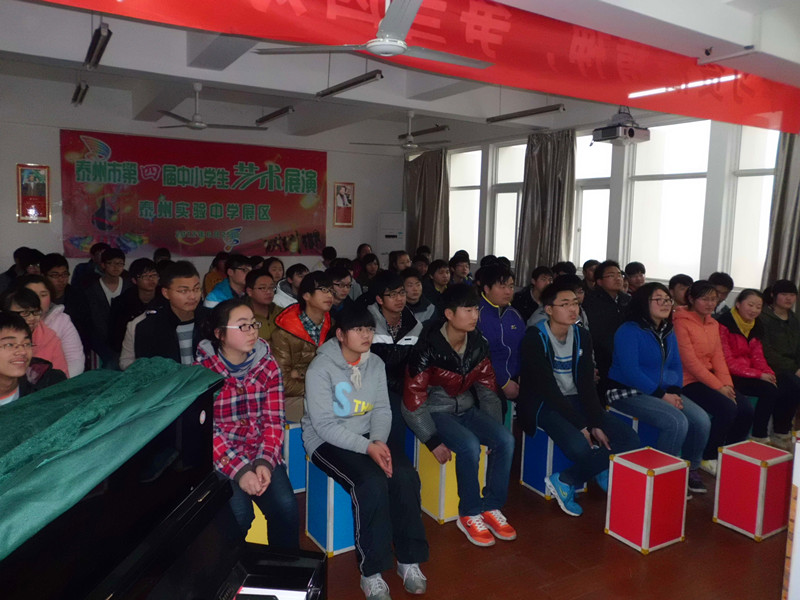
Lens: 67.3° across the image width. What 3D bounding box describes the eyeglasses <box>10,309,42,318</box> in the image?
[{"bbox_3d":[-2.058,0.070,3.287,0.140,0.045,0.140,5,7,32],"label":"eyeglasses"}]

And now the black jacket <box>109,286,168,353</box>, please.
[{"bbox_3d":[-1.751,0.225,4.150,0.470,0.610,0.340,-4,8,-42],"label":"black jacket"}]

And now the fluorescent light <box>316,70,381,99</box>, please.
[{"bbox_3d":[-0.499,-2.024,5.673,0.110,0.090,1.250,-3,8,-31],"label":"fluorescent light"}]

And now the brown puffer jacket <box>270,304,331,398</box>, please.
[{"bbox_3d":[-0.546,0.343,3.681,0.500,0.580,0.400,-3,8,-31],"label":"brown puffer jacket"}]

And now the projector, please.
[{"bbox_3d":[1.753,-1.274,4.741,0.330,0.097,0.272,-2,6,-27],"label":"projector"}]

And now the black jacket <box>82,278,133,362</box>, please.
[{"bbox_3d":[-2.468,0.136,5.061,0.460,0.660,0.320,-3,8,-31],"label":"black jacket"}]

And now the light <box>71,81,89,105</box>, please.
[{"bbox_3d":[-3.322,-2.131,6.230,0.125,0.090,1.220,-3,8,-31],"label":"light"}]

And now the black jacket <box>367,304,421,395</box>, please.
[{"bbox_3d":[-0.047,0.324,3.995,0.500,0.600,0.380,-2,8,-23],"label":"black jacket"}]

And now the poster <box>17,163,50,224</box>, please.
[{"bbox_3d":[-5.008,-1.447,8.226,0.390,0.790,0.030,-3,8,-31],"label":"poster"}]

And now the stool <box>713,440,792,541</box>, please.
[{"bbox_3d":[1.869,0.991,3.167,0.294,0.398,0.238,-2,7,-30],"label":"stool"}]

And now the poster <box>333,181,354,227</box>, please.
[{"bbox_3d":[-0.983,-1.682,10.658,0.400,0.780,0.030,-3,8,-31],"label":"poster"}]

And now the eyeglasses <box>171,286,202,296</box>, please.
[{"bbox_3d":[-1.116,-0.048,3.062,0.140,0.045,0.140,6,7,37],"label":"eyeglasses"}]

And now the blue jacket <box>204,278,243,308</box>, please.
[{"bbox_3d":[-1.213,0.147,4.300,0.320,0.600,0.460,6,7,40],"label":"blue jacket"}]

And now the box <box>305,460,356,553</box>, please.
[{"bbox_3d":[-0.265,0.960,2.920,0.294,0.398,0.238,-3,7,-36],"label":"box"}]

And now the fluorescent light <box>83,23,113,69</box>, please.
[{"bbox_3d":[-2.280,-1.894,4.528,0.125,0.090,1.220,-3,8,-31],"label":"fluorescent light"}]

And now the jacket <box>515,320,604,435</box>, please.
[{"bbox_3d":[0.990,0.493,3.761,0.500,0.700,0.460,-3,8,-31],"label":"jacket"}]

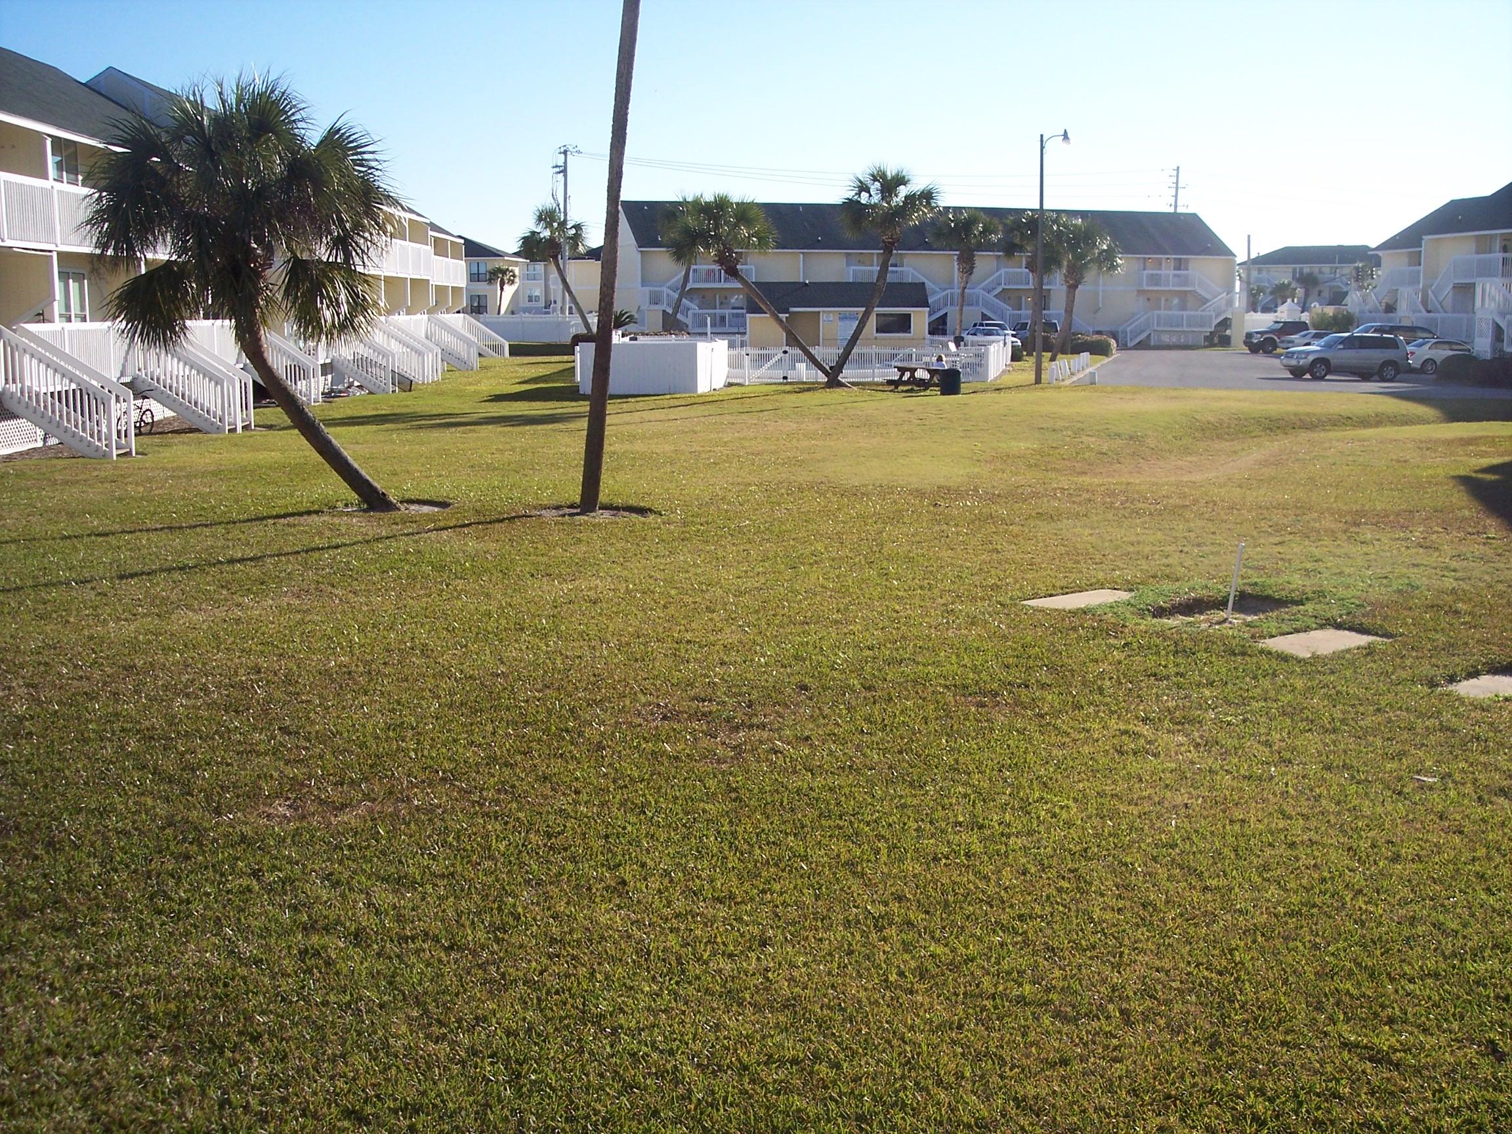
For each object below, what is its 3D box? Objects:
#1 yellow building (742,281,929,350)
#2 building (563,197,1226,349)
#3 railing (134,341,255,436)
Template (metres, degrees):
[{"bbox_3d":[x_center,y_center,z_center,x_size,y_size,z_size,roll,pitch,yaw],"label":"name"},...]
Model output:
[{"bbox_3d":[3.564,-11.393,79.691,8.500,3.920,7.000,0,9,-2],"label":"yellow building"},{"bbox_3d":[11.113,-18.091,107.091,40.240,8.870,10.000,-3,9,-20],"label":"building"},{"bbox_3d":[-11.745,-3.832,35.625,1.866,2.050,1.900,0,8,0],"label":"railing"}]

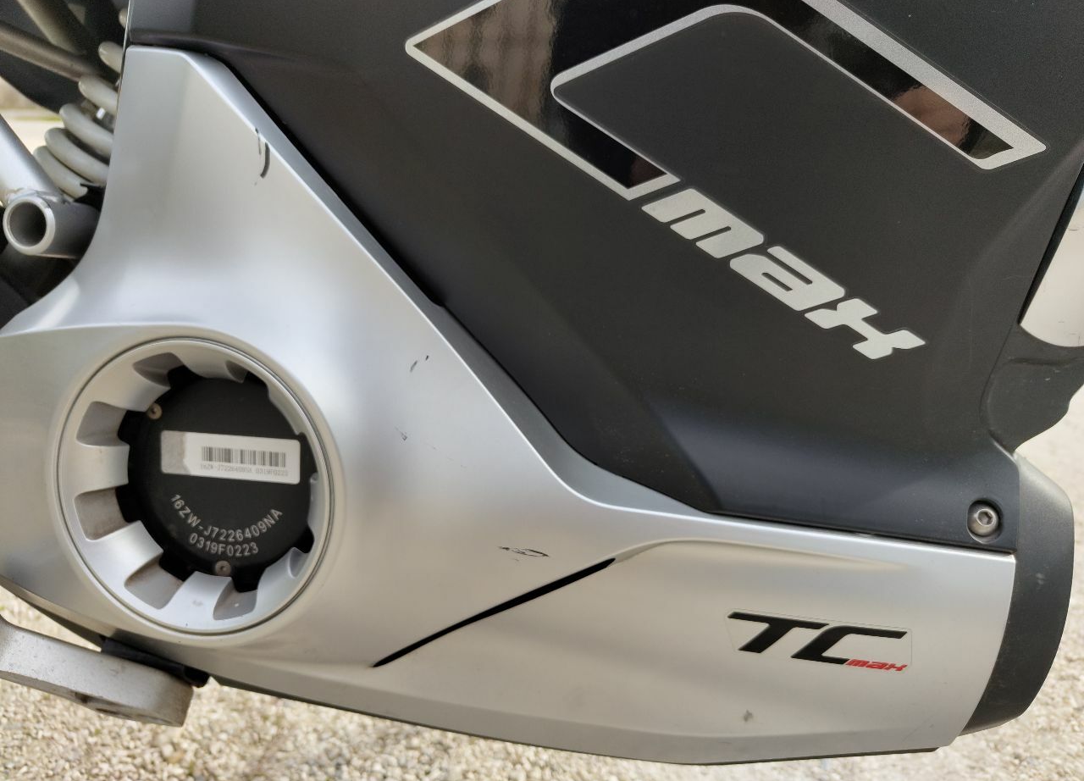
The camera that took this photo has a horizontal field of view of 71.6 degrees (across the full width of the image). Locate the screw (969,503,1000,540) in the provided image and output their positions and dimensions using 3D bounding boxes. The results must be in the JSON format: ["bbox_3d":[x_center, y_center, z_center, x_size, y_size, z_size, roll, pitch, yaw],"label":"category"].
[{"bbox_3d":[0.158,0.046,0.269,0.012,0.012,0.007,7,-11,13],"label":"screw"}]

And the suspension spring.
[{"bbox_3d":[-0.209,-0.165,0.405,0.067,0.140,0.067,41,12,4],"label":"suspension spring"}]

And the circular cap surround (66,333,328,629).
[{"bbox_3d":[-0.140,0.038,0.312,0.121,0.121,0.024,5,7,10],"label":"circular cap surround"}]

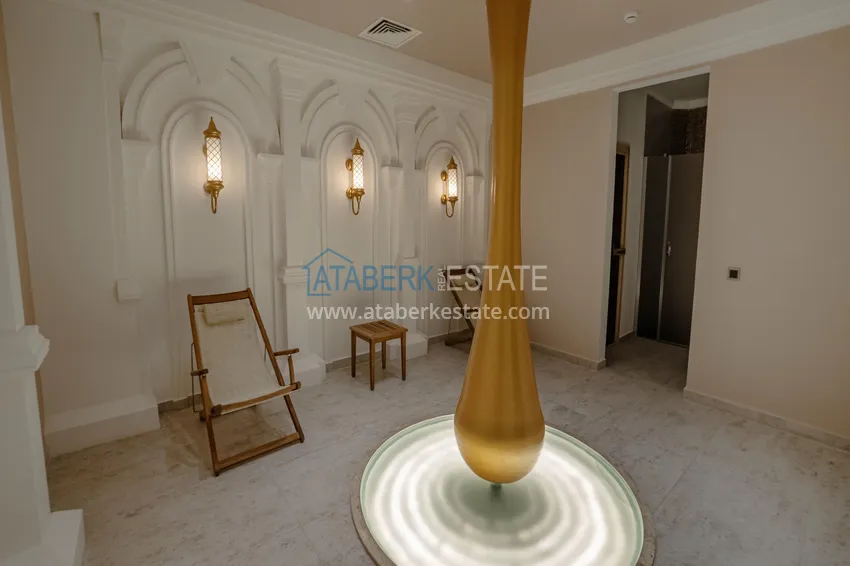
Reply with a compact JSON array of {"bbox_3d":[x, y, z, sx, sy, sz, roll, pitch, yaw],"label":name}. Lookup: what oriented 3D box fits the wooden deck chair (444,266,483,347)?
[{"bbox_3d":[0.680,0.335,4.120,0.570,0.920,0.950,-6,11,-36],"label":"wooden deck chair"}]

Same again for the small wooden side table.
[{"bbox_3d":[-0.430,0.662,3.299,0.391,0.480,0.391,-6,10,-39],"label":"small wooden side table"}]

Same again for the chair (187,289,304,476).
[{"bbox_3d":[-1.253,0.552,2.415,0.525,0.918,0.958,-6,10,-39],"label":"chair"}]

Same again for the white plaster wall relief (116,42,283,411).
[{"bbox_3d":[-1.597,-0.384,2.682,0.971,2.567,0.133,-5,9,-37],"label":"white plaster wall relief"}]

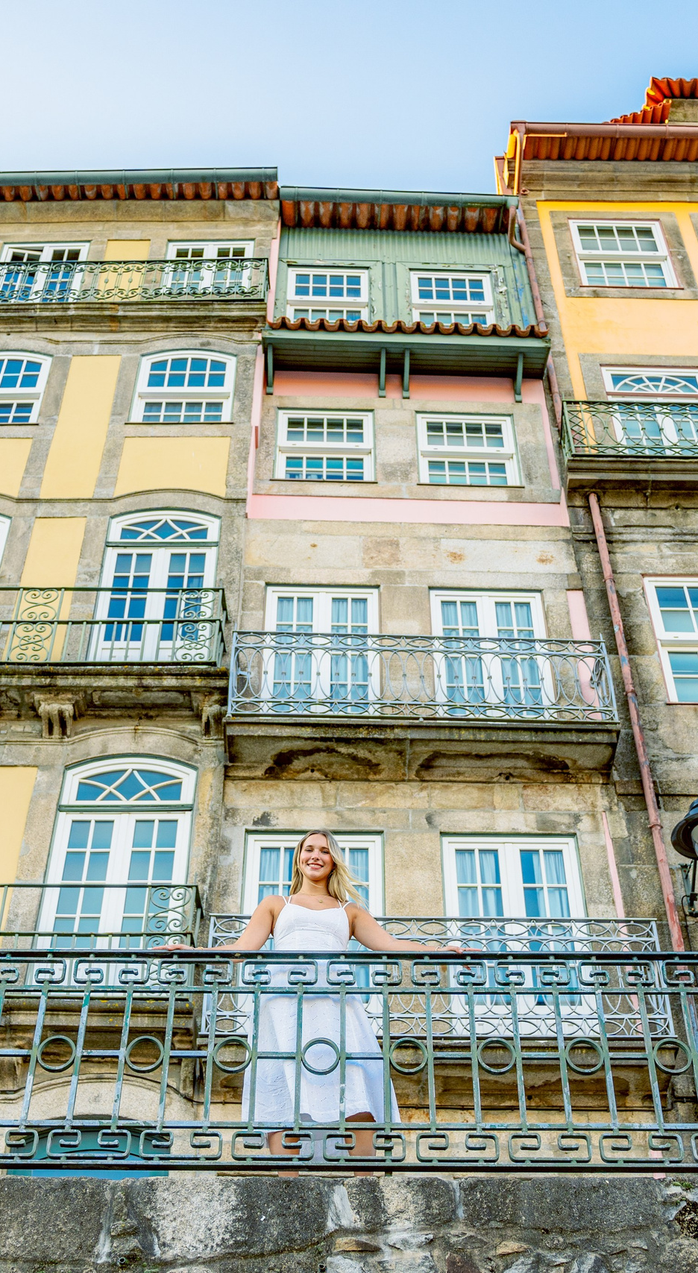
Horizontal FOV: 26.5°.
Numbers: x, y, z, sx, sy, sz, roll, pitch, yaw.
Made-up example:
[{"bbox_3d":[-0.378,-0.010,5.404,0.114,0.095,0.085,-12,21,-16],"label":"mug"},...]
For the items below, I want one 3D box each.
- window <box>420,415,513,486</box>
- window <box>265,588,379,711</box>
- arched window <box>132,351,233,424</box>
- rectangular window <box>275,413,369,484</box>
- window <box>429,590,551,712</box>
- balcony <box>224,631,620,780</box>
[{"bbox_3d":[1.292,-2.017,16.005,1.067,1.209,0.137,1,-45,-1],"label":"window"},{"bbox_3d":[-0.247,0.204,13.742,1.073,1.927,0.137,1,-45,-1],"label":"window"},{"bbox_3d":[-1.834,-2.801,16.689,1.091,1.359,0.137,0,-45,0],"label":"arched window"},{"bbox_3d":[-0.244,-2.061,15.988,1.060,1.210,0.137,1,-45,-1],"label":"rectangular window"},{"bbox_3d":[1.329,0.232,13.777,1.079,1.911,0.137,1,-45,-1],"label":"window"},{"bbox_3d":[0.613,0.605,12.910,3.320,1.241,0.510,1,-45,-1],"label":"balcony"}]

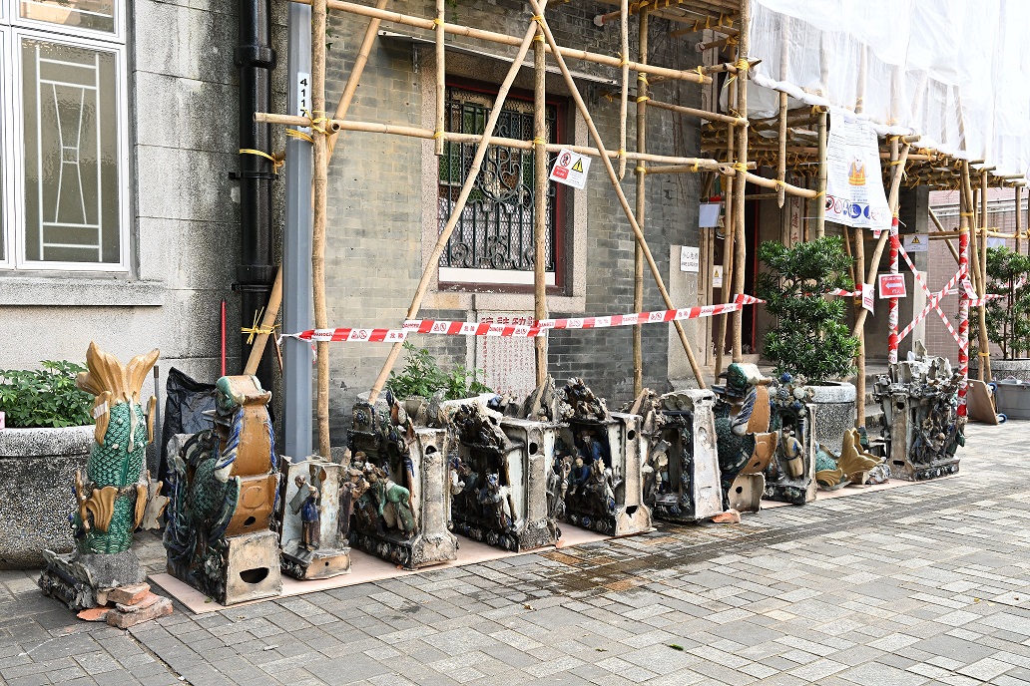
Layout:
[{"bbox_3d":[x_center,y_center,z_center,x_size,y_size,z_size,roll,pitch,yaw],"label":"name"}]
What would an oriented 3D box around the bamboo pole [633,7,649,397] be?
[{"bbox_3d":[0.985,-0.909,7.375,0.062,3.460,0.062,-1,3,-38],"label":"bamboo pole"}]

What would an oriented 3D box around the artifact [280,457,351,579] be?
[{"bbox_3d":[-0.886,0.735,4.035,0.243,0.446,0.406,-1,2,-37],"label":"artifact"}]

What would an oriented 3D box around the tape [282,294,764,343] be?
[{"bbox_3d":[0.308,-0.177,5.990,3.610,0.310,0.140,-1,2,-32],"label":"tape"}]

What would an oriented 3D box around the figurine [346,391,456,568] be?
[{"bbox_3d":[-0.507,0.568,4.173,0.273,0.698,0.535,-1,2,-38],"label":"figurine"}]

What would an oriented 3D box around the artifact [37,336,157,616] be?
[{"bbox_3d":[-1.602,0.485,3.651,0.380,0.959,0.416,-1,2,-37],"label":"artifact"}]

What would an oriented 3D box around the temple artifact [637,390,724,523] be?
[{"bbox_3d":[0.918,0.599,5.230,0.304,0.680,0.457,-1,2,-37],"label":"temple artifact"}]

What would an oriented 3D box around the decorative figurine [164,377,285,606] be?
[{"bbox_3d":[-1.128,0.523,3.654,0.273,0.814,0.609,-1,2,-38],"label":"decorative figurine"}]

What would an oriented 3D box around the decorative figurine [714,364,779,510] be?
[{"bbox_3d":[1.152,0.494,5.287,0.283,0.814,0.556,-1,2,-38],"label":"decorative figurine"}]

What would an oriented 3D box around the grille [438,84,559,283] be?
[{"bbox_3d":[-0.089,-1.094,6.731,1.055,1.334,0.061,-1,2,-37],"label":"grille"}]

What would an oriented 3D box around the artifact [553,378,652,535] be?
[{"bbox_3d":[0.423,0.557,4.755,0.273,0.693,0.493,-1,2,-34],"label":"artifact"}]

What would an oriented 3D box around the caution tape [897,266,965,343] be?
[{"bbox_3d":[3.796,-0.350,8.600,0.680,0.730,0.060,1,2,14],"label":"caution tape"}]

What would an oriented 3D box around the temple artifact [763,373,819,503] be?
[{"bbox_3d":[1.645,0.565,5.665,0.243,0.735,0.345,-1,2,-37],"label":"temple artifact"}]

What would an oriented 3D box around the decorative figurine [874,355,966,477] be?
[{"bbox_3d":[2.836,0.508,6.603,0.720,0.817,0.325,-1,2,-37],"label":"decorative figurine"}]

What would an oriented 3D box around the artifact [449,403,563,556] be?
[{"bbox_3d":[-0.064,0.622,4.611,0.325,0.654,0.588,-1,2,-37],"label":"artifact"}]

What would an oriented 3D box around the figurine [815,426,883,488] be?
[{"bbox_3d":[2.136,0.744,6.136,0.761,0.360,0.284,-1,2,-37],"label":"figurine"}]

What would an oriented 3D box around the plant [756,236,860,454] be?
[{"bbox_3d":[2.262,0.010,7.193,0.780,1.669,0.760,-1,2,-38],"label":"plant"}]

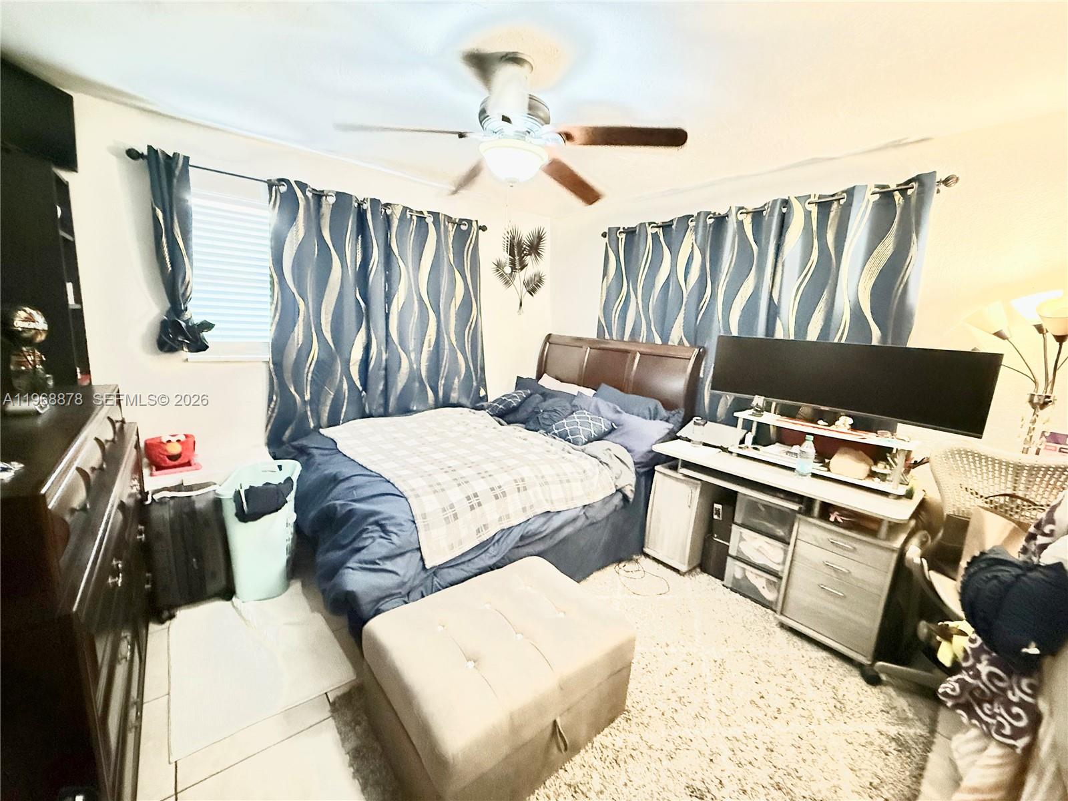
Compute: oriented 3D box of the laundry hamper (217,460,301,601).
[{"bbox_3d":[-1.388,0.660,2.231,0.340,0.580,0.470,0,10,-21],"label":"laundry hamper"}]

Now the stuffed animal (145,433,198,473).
[{"bbox_3d":[-1.936,0.290,2.318,0.210,0.200,0.150,-3,12,-38],"label":"stuffed animal"}]

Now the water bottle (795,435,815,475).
[{"bbox_3d":[1.468,0.294,2.314,0.070,0.215,0.070,-7,15,-41],"label":"water bottle"}]

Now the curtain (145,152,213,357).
[{"bbox_3d":[-1.978,-0.812,2.422,0.260,1.080,0.170,-3,12,-38],"label":"curtain"}]

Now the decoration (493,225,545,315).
[{"bbox_3d":[-0.122,-1.196,3.943,0.580,0.770,0.040,-3,12,-38],"label":"decoration"}]

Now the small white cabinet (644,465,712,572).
[{"bbox_3d":[1.030,0.743,2.892,0.430,0.589,0.314,-4,12,-41],"label":"small white cabinet"}]

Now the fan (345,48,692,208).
[{"bbox_3d":[-0.070,-1.108,1.759,1.270,0.480,1.270,-3,12,-38],"label":"fan"}]

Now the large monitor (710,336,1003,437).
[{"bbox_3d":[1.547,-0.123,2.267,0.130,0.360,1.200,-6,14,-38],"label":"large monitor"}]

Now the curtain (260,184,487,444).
[{"bbox_3d":[-1.020,-0.558,3.124,1.583,1.617,0.120,-7,15,-41],"label":"curtain"}]

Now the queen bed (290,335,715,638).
[{"bbox_3d":[-0.261,0.235,2.908,2.240,1.350,1.610,-3,12,-38],"label":"queen bed"}]

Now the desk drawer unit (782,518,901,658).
[{"bbox_3d":[1.585,0.865,2.203,0.450,0.573,0.402,-7,15,-41],"label":"desk drawer unit"}]

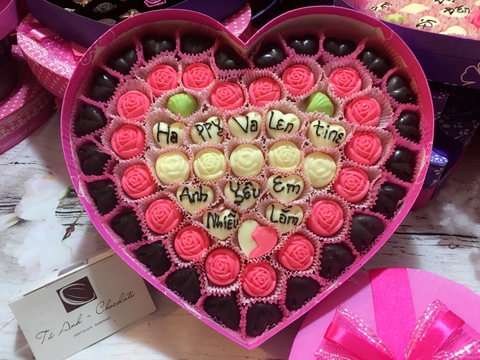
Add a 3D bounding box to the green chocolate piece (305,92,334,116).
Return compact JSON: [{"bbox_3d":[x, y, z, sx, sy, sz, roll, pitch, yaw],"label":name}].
[{"bbox_3d":[0.072,-0.066,0.358,0.027,0.018,0.027,0,78,1],"label":"green chocolate piece"}]

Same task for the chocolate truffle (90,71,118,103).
[{"bbox_3d":[-0.121,-0.085,0.361,0.027,0.016,0.029,24,79,6],"label":"chocolate truffle"}]

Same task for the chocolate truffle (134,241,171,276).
[{"bbox_3d":[-0.068,0.060,0.312,0.028,0.015,0.026,41,83,10],"label":"chocolate truffle"}]

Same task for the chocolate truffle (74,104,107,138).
[{"bbox_3d":[-0.129,-0.050,0.346,0.025,0.015,0.028,21,79,7],"label":"chocolate truffle"}]

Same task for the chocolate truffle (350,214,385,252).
[{"bbox_3d":[0.097,0.041,0.308,0.026,0.015,0.028,44,83,11],"label":"chocolate truffle"}]

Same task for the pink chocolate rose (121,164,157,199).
[{"bbox_3d":[-0.084,0.001,0.332,0.028,0.016,0.028,0,77,3],"label":"pink chocolate rose"}]

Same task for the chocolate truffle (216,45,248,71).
[{"bbox_3d":[-0.007,-0.107,0.354,0.028,0.015,0.025,17,78,7],"label":"chocolate truffle"}]

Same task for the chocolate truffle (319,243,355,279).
[{"bbox_3d":[0.080,0.066,0.327,0.028,0.016,0.028,0,78,1],"label":"chocolate truffle"}]

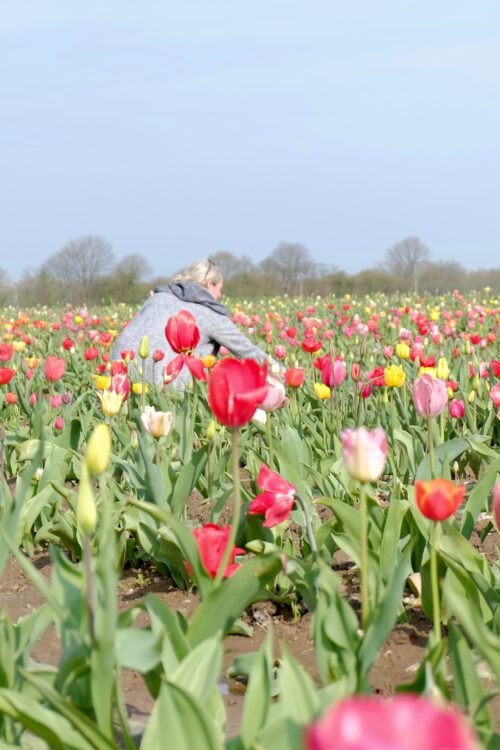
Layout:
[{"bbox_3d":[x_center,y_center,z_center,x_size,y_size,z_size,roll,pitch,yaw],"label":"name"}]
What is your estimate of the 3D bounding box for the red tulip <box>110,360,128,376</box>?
[{"bbox_3d":[-0.434,-0.017,5.200,0.060,0.062,0.058,0,3,0],"label":"red tulip"}]

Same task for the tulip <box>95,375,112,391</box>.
[{"bbox_3d":[-0.440,0.023,4.700,0.049,0.047,0.048,0,3,0],"label":"tulip"}]

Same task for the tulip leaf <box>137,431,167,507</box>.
[{"bbox_3d":[-0.188,0.180,2.980,0.056,0.153,0.045,0,3,0],"label":"tulip leaf"}]

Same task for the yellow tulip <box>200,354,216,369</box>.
[{"bbox_3d":[-0.133,-0.043,5.000,0.052,0.046,0.050,0,3,0],"label":"yellow tulip"}]

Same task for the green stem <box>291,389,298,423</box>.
[{"bbox_3d":[0.125,0.085,4.400,0.013,0.098,0.012,0,3,0],"label":"green stem"}]

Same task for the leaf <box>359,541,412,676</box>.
[{"bbox_3d":[0.208,0.368,2.420,0.060,0.225,0.060,17,3,0],"label":"leaf"}]

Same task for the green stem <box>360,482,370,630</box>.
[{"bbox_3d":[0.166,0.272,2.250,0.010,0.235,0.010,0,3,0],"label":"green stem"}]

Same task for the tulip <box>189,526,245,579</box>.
[{"bbox_3d":[-0.054,0.282,2.500,0.090,0.087,0.080,0,3,0],"label":"tulip"}]

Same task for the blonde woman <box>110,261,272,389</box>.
[{"bbox_3d":[-0.307,-0.207,7.850,0.600,0.800,0.680,3,4,41],"label":"blonde woman"}]

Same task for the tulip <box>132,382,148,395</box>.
[{"bbox_3d":[-0.322,0.041,4.600,0.047,0.038,0.046,0,3,0],"label":"tulip"}]

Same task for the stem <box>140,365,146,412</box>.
[{"bbox_3d":[-0.272,0.035,4.000,0.008,0.130,0.008,0,3,0],"label":"stem"}]

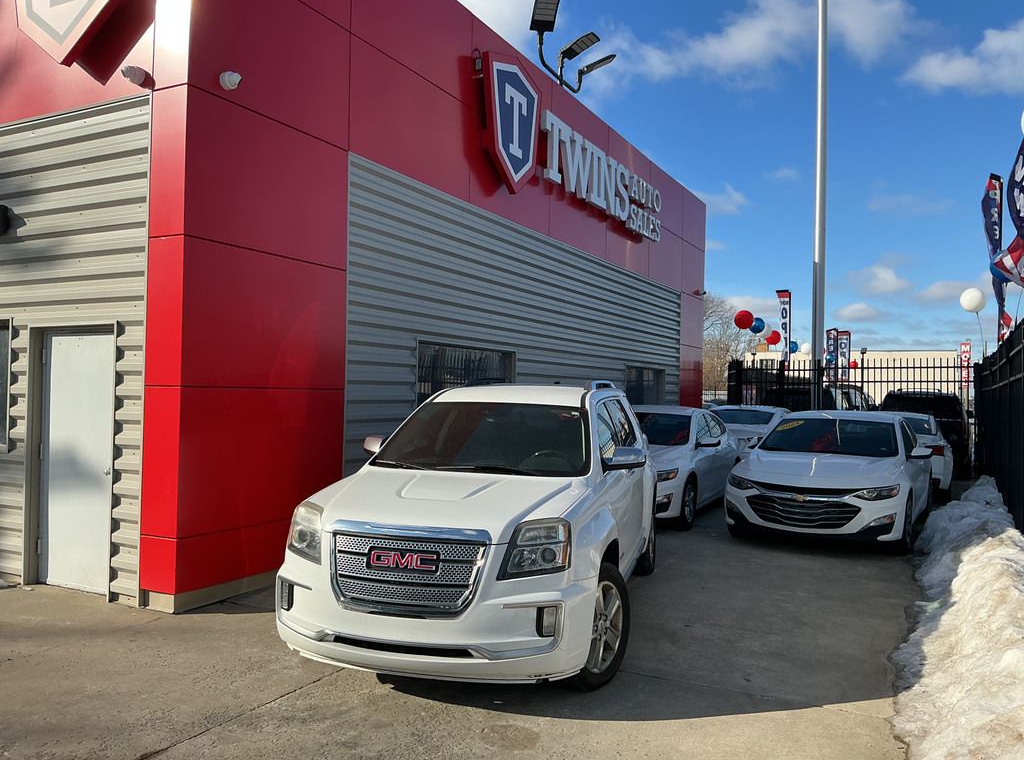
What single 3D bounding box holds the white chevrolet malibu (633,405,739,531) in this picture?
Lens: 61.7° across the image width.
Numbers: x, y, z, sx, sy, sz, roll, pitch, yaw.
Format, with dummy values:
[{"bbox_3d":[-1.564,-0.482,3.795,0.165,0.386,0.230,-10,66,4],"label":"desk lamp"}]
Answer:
[{"bbox_3d":[2.000,1.095,11.950,1.855,1.460,4.920,1,-1,26],"label":"white chevrolet malibu"}]

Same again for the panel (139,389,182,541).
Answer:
[{"bbox_3d":[-2.592,0.606,6.384,0.375,1.110,0.050,1,-1,27],"label":"panel"}]

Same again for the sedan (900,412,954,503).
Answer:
[{"bbox_3d":[6.809,1.247,15.333,1.860,1.460,4.930,0,-1,27],"label":"sedan"}]

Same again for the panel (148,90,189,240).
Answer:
[{"bbox_3d":[-2.471,-1.575,6.239,0.360,1.080,0.060,1,-1,27],"label":"panel"}]

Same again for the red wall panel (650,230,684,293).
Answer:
[{"bbox_3d":[2.975,-2.372,16.665,0.060,1.090,2.180,1,-1,27],"label":"red wall panel"}]

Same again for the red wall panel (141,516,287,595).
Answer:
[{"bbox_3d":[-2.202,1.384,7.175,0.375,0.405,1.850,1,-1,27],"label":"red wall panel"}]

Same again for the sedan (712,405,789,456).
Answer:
[{"bbox_3d":[4.670,1.223,16.600,1.840,1.460,4.850,1,-1,26],"label":"sedan"}]

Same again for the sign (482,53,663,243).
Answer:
[{"bbox_3d":[1.145,-3.018,12.720,0.200,1.650,6.600,1,-1,27],"label":"sign"}]

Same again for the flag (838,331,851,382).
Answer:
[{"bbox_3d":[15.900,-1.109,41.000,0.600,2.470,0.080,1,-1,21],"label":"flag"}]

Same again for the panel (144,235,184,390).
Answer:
[{"bbox_3d":[-2.490,-0.496,6.220,0.360,1.080,0.060,1,-1,27],"label":"panel"}]

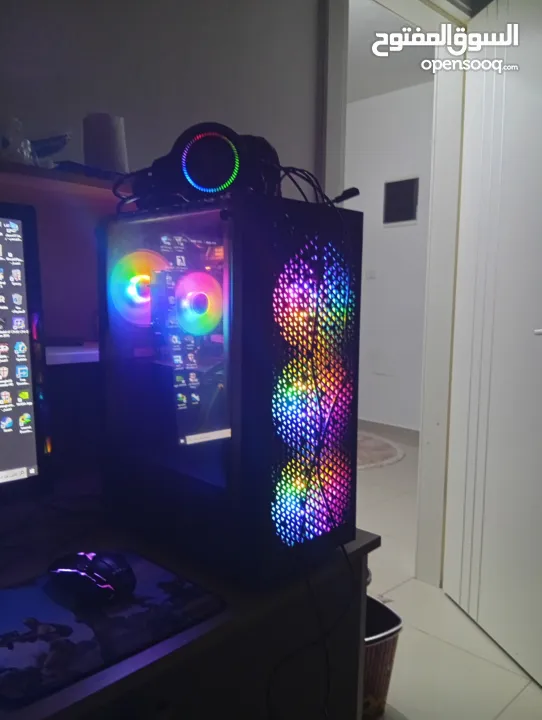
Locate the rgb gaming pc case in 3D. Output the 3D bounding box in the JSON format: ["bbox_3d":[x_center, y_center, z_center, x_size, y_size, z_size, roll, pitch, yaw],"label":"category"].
[{"bbox_3d":[-0.070,0.023,0.786,0.350,0.434,0.184,7,10,44],"label":"rgb gaming pc case"}]

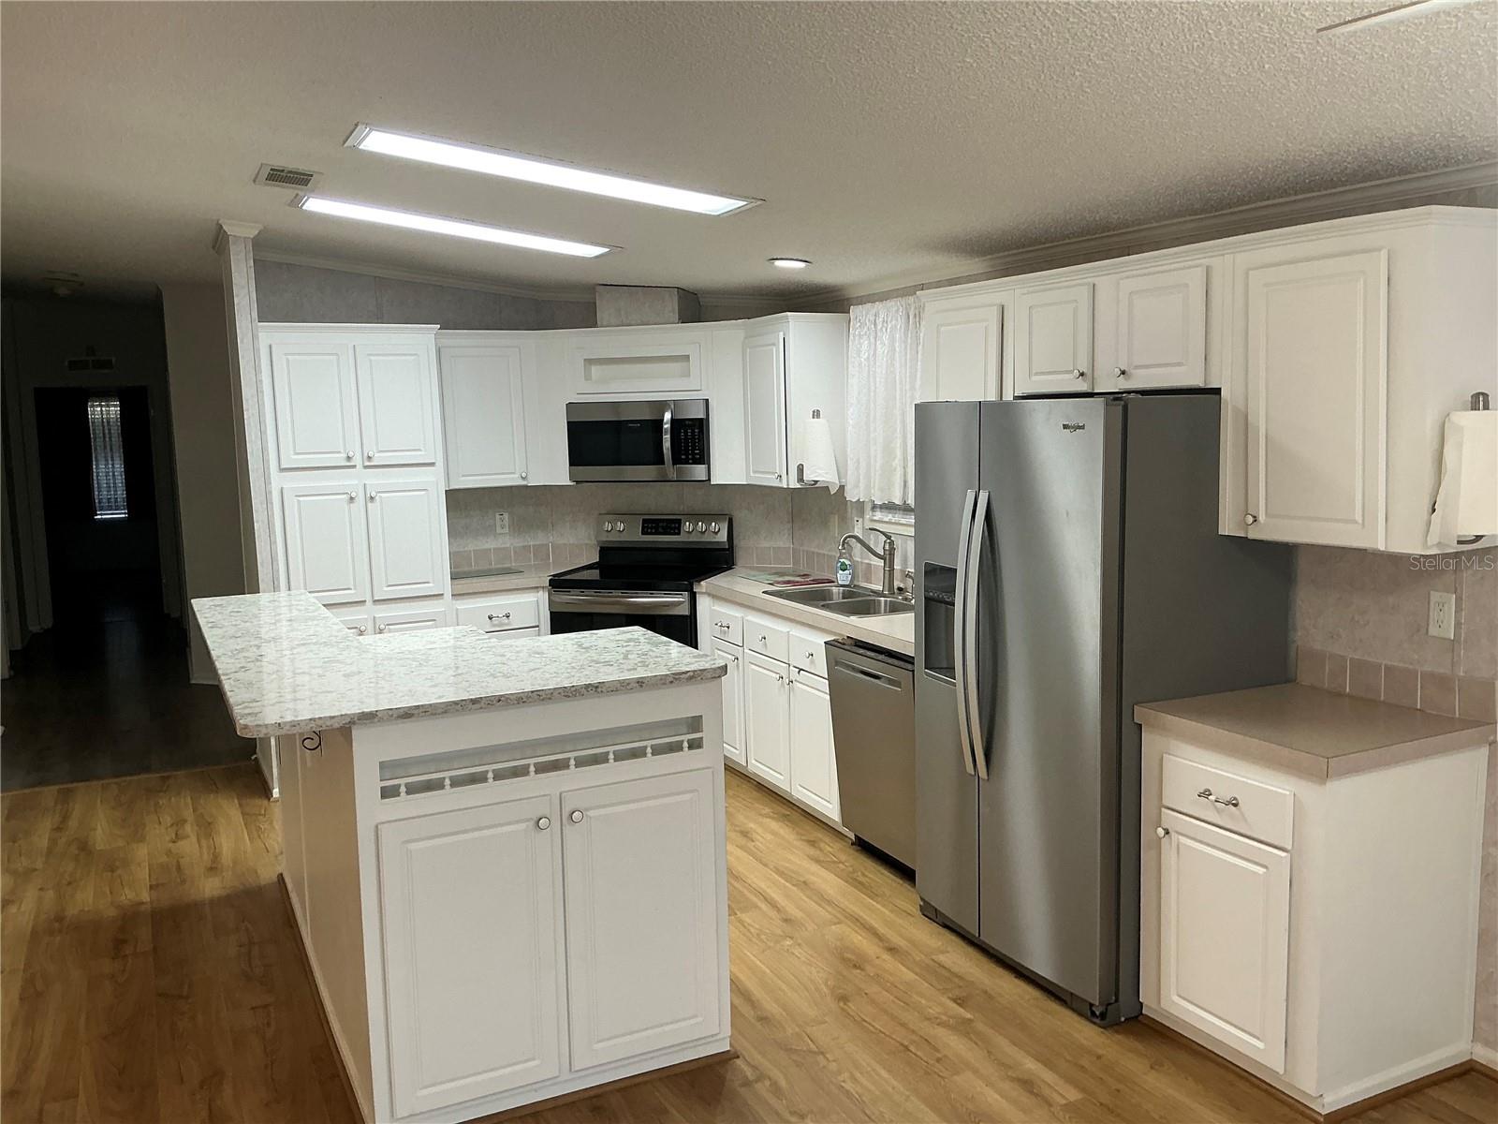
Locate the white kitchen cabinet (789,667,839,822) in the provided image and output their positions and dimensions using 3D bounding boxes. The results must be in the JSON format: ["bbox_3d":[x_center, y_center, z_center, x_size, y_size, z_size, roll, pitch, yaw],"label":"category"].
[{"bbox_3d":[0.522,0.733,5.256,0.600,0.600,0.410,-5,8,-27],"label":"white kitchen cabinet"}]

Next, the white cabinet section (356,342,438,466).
[{"bbox_3d":[-1.775,-0.766,5.989,0.350,0.576,0.400,-5,8,-26],"label":"white cabinet section"}]

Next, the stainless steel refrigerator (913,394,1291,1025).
[{"bbox_3d":[1.079,0.368,3.848,0.810,1.770,0.885,-5,8,-27],"label":"stainless steel refrigerator"}]

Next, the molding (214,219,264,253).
[{"bbox_3d":[-2.377,-1.495,5.625,0.190,0.095,0.680,-5,8,-27],"label":"molding"}]

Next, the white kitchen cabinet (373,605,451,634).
[{"bbox_3d":[-1.778,0.582,6.281,0.390,0.825,0.620,-5,8,-27],"label":"white kitchen cabinet"}]

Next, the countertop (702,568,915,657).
[{"bbox_3d":[0.409,0.185,5.379,0.648,0.050,2.400,-5,8,-27],"label":"countertop"}]

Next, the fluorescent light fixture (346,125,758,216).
[{"bbox_3d":[-0.620,-1.289,3.995,1.320,0.060,0.350,2,5,-27],"label":"fluorescent light fixture"}]

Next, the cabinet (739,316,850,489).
[{"bbox_3d":[0.208,-0.785,5.966,0.335,0.820,0.520,-5,8,-27],"label":"cabinet"}]

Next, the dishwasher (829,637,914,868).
[{"bbox_3d":[0.719,0.708,4.742,0.595,0.810,0.595,-5,7,-25],"label":"dishwasher"}]

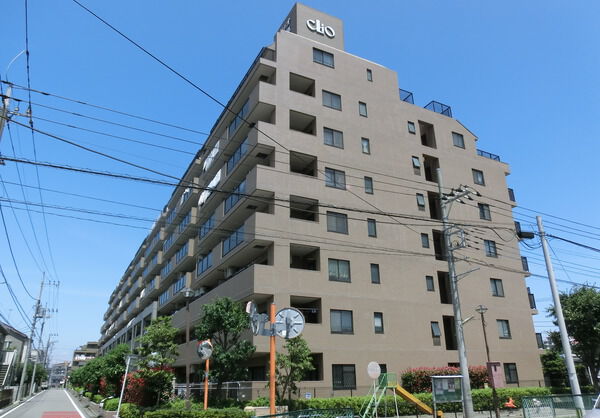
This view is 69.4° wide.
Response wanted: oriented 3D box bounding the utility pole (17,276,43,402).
[{"bbox_3d":[-27.797,12.957,44.948,0.400,12.737,0.400,10,-24,-25],"label":"utility pole"}]

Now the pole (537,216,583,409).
[{"bbox_3d":[8.791,3.553,14.678,0.280,7.051,0.280,10,-24,-25],"label":"pole"}]

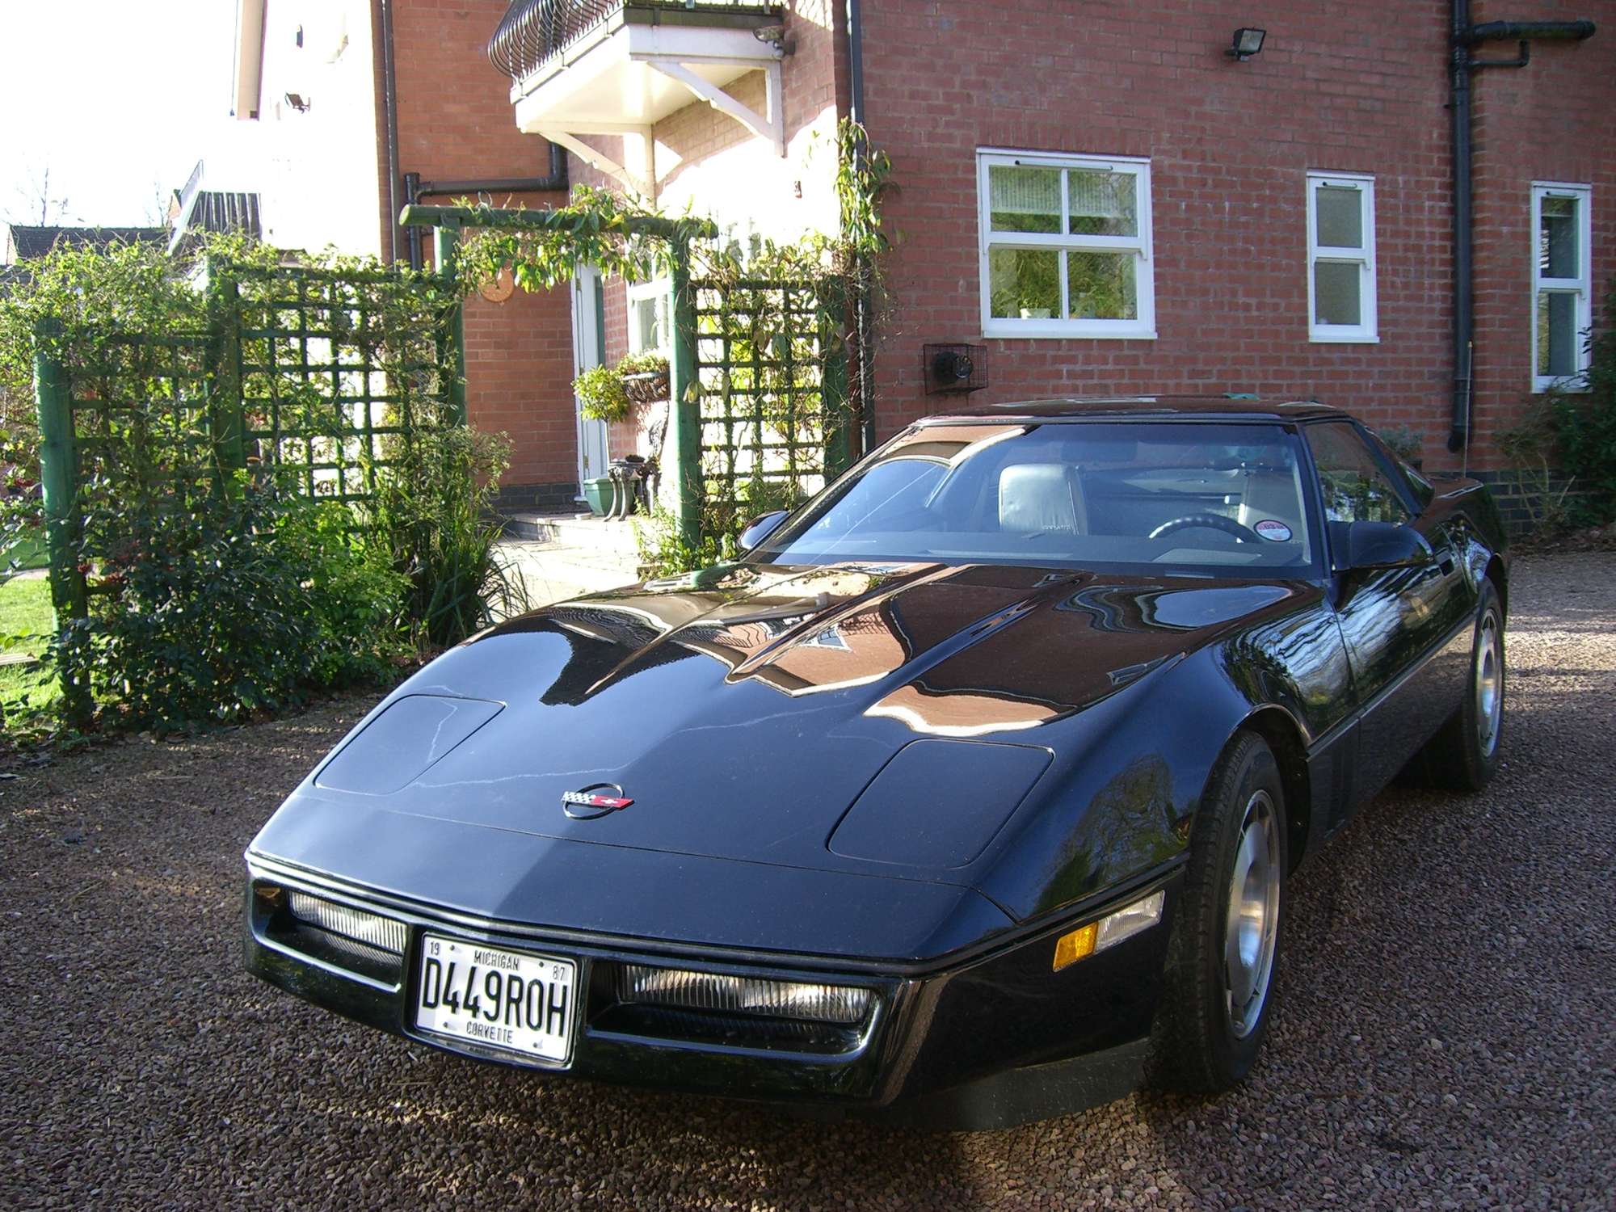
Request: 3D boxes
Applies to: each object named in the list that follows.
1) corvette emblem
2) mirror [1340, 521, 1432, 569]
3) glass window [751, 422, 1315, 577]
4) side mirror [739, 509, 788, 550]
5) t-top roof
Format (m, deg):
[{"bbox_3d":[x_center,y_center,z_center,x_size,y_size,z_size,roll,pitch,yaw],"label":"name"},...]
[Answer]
[{"bbox_3d":[-0.348,0.323,2.933,0.138,0.012,0.100,3,29,30],"label":"corvette emblem"},{"bbox_3d":[1.335,-0.137,4.097,0.210,0.120,0.150,3,9,30],"label":"mirror"},{"bbox_3d":[0.586,-0.289,4.490,1.470,0.130,0.830,3,37,30],"label":"glass window"},{"bbox_3d":[-0.133,-0.205,4.952,0.210,0.120,0.150,3,9,30],"label":"side mirror"},{"bbox_3d":[0.906,-0.546,5.019,1.130,0.085,0.640,3,9,30],"label":"t-top roof"}]

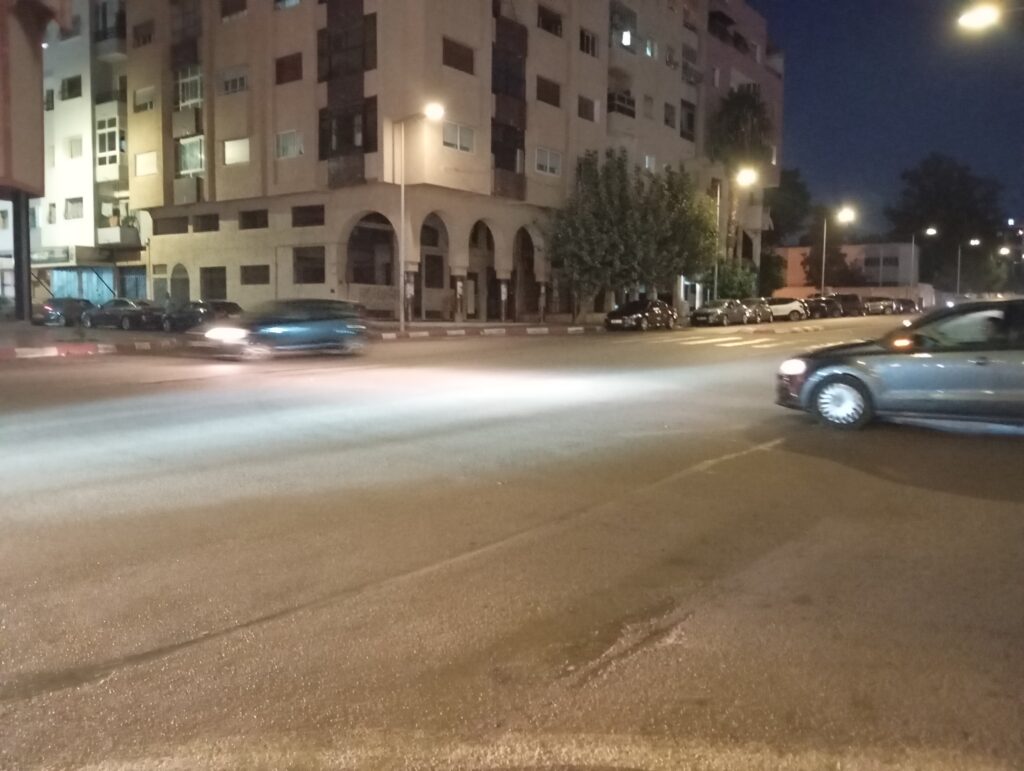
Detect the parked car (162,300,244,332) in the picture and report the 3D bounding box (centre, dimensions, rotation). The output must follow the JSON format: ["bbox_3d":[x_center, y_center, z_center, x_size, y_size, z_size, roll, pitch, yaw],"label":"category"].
[{"bbox_3d":[-13.521,-3.062,36.500,4.200,1.470,1.780,4,6,30],"label":"parked car"}]

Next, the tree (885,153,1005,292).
[{"bbox_3d":[53.418,-18.564,101.028,14.500,18.694,14.000,5,7,36],"label":"tree"}]

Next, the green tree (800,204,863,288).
[{"bbox_3d":[31.455,-12.064,80.477,6.400,10.052,6.200,5,7,36],"label":"green tree"}]

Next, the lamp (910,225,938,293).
[{"bbox_3d":[45.953,-12.800,92.500,2.400,8.900,0.350,5,7,39],"label":"lamp"}]

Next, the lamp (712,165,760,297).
[{"bbox_3d":[12.452,-7.807,46.510,2.200,8.688,0.400,5,7,37],"label":"lamp"}]

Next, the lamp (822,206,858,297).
[{"bbox_3d":[26.641,-10.141,68.001,2.200,8.846,0.400,5,7,37],"label":"lamp"}]

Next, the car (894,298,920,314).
[{"bbox_3d":[40.970,-8.233,86.000,1.780,1.480,4.200,5,7,39],"label":"car"}]

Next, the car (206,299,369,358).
[{"bbox_3d":[-5.491,-1.451,20.424,4.050,1.470,1.750,-4,7,-37],"label":"car"}]

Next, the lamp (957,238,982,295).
[{"bbox_3d":[61.446,-14.842,111.500,2.500,8.900,0.350,5,7,39],"label":"lamp"}]

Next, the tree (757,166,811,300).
[{"bbox_3d":[24.678,-12.944,75.330,6.800,12.876,6.800,5,7,36],"label":"tree"}]

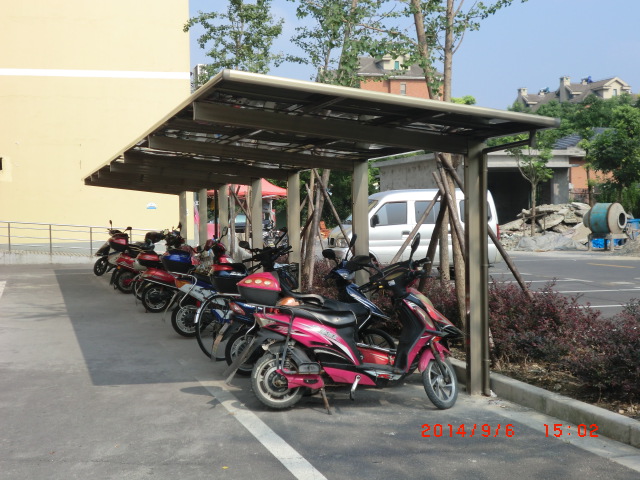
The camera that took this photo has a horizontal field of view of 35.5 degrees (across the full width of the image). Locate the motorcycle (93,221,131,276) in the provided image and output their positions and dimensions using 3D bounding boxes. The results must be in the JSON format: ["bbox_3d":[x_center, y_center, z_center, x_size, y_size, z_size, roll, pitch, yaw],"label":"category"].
[{"bbox_3d":[-4.659,0.219,24.100,1.700,1.320,0.680,-1,2,-15],"label":"motorcycle"}]

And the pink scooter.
[{"bbox_3d":[0.185,0.618,7.540,1.780,1.330,0.680,-1,2,2],"label":"pink scooter"}]

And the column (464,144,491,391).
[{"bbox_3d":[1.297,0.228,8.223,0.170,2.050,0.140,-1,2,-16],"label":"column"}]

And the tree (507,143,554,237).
[{"bbox_3d":[7.759,-1.738,36.800,1.650,3.600,1.600,0,2,12],"label":"tree"}]

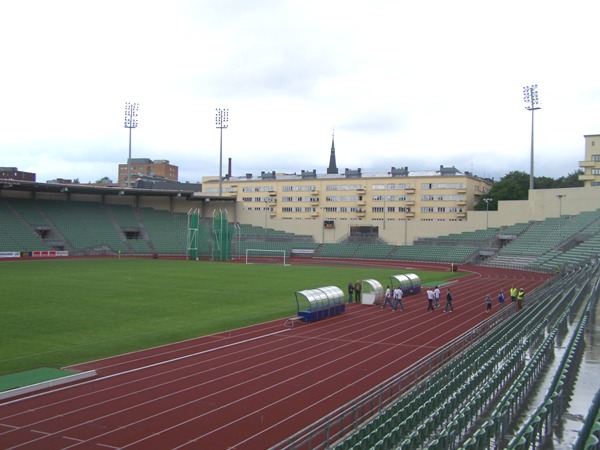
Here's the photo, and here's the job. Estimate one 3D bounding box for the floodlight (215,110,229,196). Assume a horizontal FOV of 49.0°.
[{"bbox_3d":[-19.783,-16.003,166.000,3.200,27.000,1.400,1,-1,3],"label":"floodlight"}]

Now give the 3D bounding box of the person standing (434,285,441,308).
[{"bbox_3d":[10.732,5.623,51.300,0.480,1.720,0.500,0,-1,44],"label":"person standing"}]

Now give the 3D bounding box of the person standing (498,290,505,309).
[{"bbox_3d":[14.989,5.601,49.000,0.480,1.500,0.420,1,-1,30],"label":"person standing"}]

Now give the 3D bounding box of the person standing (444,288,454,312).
[{"bbox_3d":[11.039,5.601,48.800,0.680,1.770,0.500,1,-1,16],"label":"person standing"}]

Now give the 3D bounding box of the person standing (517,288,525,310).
[{"bbox_3d":[17.052,5.722,50.800,0.520,1.740,0.480,1,-1,23],"label":"person standing"}]

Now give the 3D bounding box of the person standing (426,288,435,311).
[{"bbox_3d":[9.809,5.610,49.400,0.520,1.700,0.500,2,-1,-37],"label":"person standing"}]

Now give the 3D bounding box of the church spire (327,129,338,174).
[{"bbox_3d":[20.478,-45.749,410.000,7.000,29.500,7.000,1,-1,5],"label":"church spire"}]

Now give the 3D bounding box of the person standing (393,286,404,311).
[{"bbox_3d":[7.380,5.557,49.200,0.680,1.760,0.520,1,-1,30],"label":"person standing"}]

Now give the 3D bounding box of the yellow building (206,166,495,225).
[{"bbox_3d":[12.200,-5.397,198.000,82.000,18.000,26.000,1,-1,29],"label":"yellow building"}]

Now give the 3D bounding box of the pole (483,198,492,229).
[{"bbox_3d":[40.200,-2.076,141.000,1.900,7.000,1.300,0,-1,45],"label":"pole"}]

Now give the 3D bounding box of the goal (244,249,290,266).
[{"bbox_3d":[-5.409,5.679,114.198,7.440,2.500,2.000,1,-1,26],"label":"goal"}]

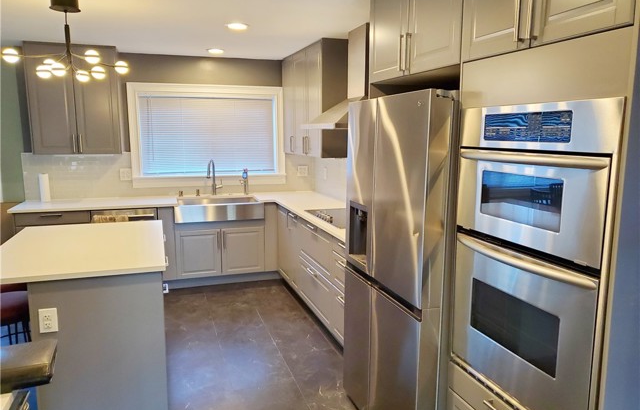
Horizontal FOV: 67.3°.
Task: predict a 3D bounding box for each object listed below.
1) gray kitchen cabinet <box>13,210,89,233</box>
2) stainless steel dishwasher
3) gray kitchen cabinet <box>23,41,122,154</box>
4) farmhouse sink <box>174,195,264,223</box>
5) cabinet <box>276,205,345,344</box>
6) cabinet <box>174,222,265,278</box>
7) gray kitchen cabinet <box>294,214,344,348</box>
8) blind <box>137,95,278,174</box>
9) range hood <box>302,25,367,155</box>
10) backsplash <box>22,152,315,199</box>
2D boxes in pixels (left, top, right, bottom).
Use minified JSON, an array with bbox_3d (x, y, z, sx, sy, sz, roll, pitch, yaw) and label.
[{"bbox_3d":[-2.594,0.412,4.835,0.632,0.775,0.600,-2,9,-18],"label":"gray kitchen cabinet"},{"bbox_3d":[-1.996,0.416,5.022,0.606,0.820,0.590,-2,9,-18],"label":"stainless steel dishwasher"},{"bbox_3d":[-2.423,-1.032,4.818,0.780,1.040,0.385,-2,9,-18],"label":"gray kitchen cabinet"},{"bbox_3d":[-1.103,0.062,5.212,0.910,0.225,0.520,-2,9,-18],"label":"farmhouse sink"},{"bbox_3d":[0.173,0.512,4.261,0.615,0.775,2.220,-2,9,-18],"label":"cabinet"},{"bbox_3d":[-1.126,0.423,5.328,0.906,0.585,0.590,-2,9,-18],"label":"cabinet"},{"bbox_3d":[0.299,0.568,3.885,0.615,0.775,1.420,-2,9,-18],"label":"gray kitchen cabinet"},{"bbox_3d":[-1.246,-0.795,5.462,1.493,0.845,0.040,-2,9,-18],"label":"blind"},{"bbox_3d":[0.245,-1.034,4.006,0.550,0.790,0.890,-2,9,-18],"label":"range hood"},{"bbox_3d":[-1.550,-0.341,5.409,3.110,0.510,0.025,-2,9,-18],"label":"backsplash"}]

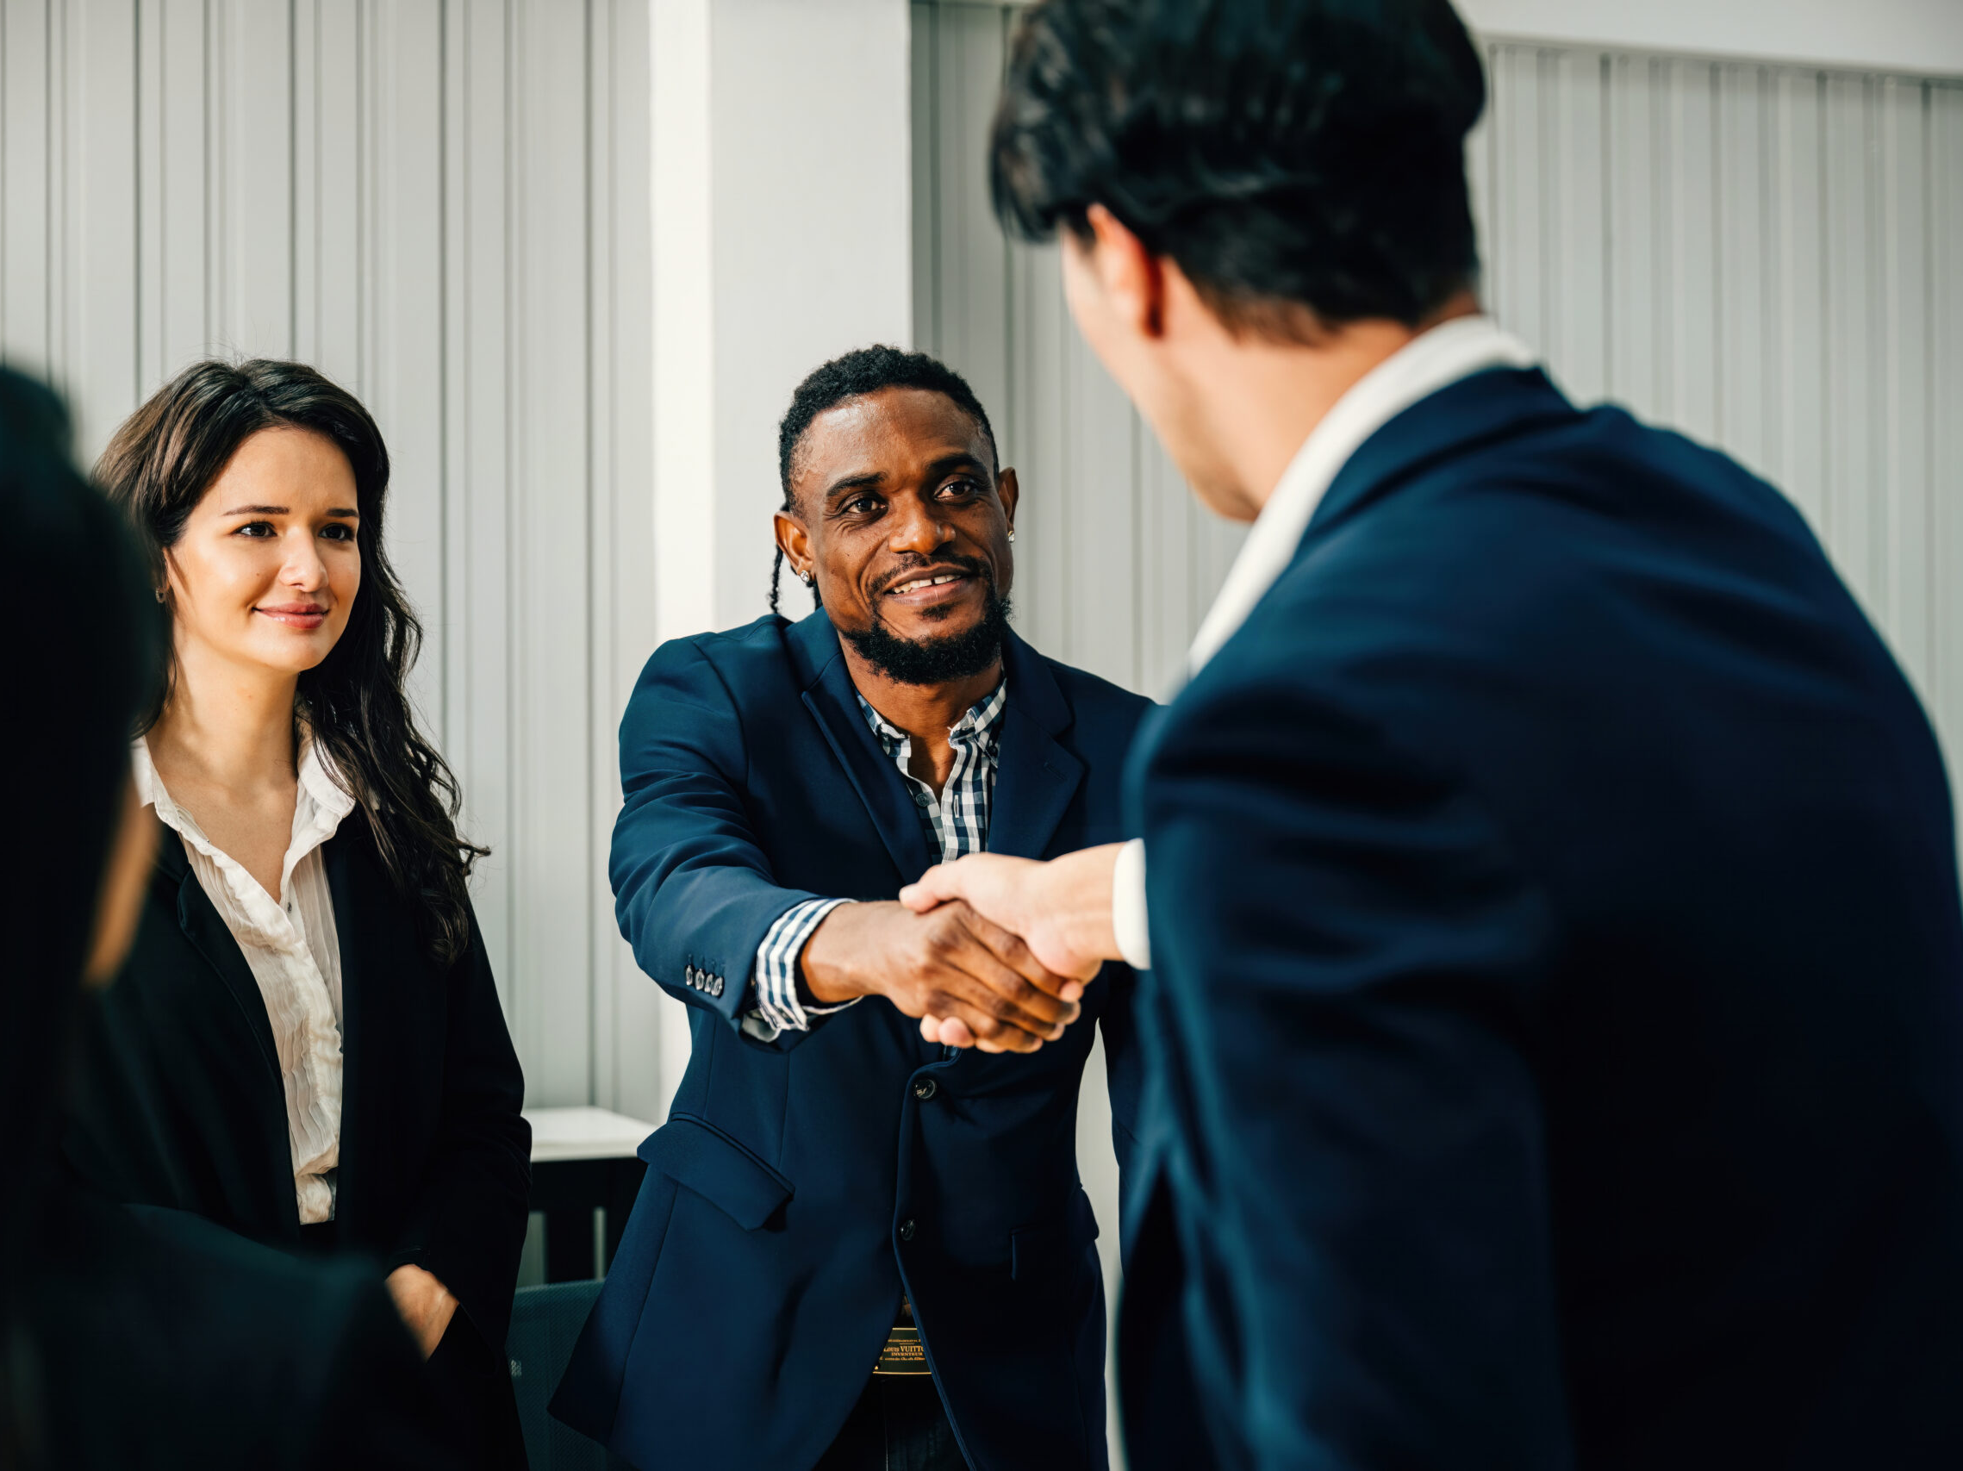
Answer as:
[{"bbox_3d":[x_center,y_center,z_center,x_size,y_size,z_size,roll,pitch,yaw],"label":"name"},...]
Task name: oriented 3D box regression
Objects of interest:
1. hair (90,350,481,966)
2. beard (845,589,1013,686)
[{"bbox_3d":[-0.520,-0.055,2.580,0.260,0.440,0.235,0,-1,-33],"label":"hair"},{"bbox_3d":[-0.035,-0.069,2.440,0.110,0.060,0.085,-8,0,-10],"label":"beard"}]

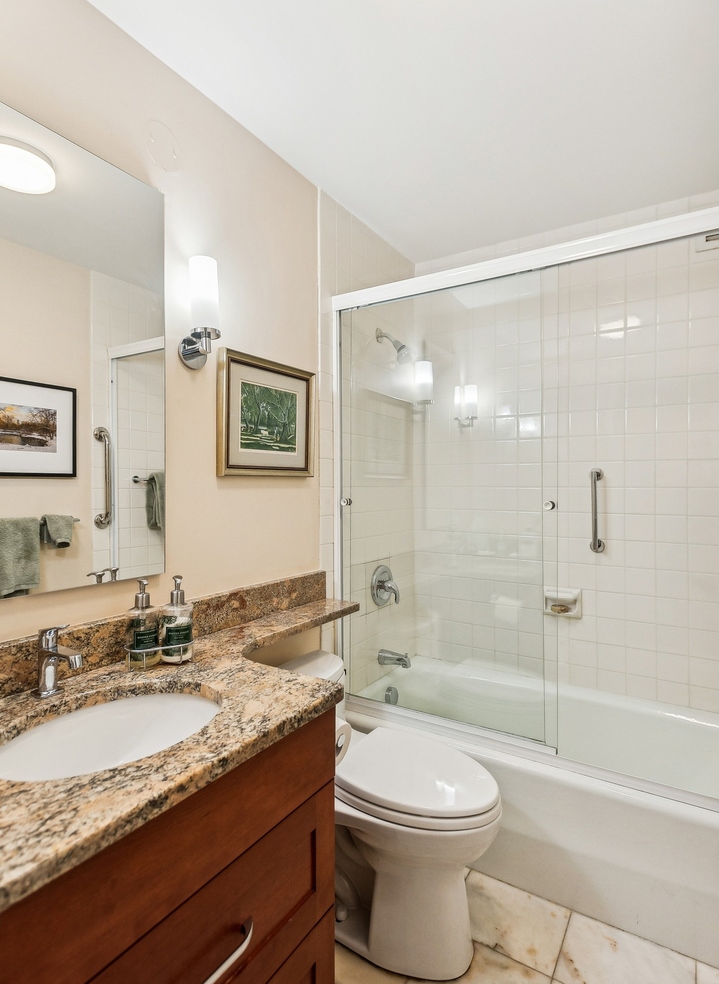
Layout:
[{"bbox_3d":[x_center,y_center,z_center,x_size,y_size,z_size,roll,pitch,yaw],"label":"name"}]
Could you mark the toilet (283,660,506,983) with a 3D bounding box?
[{"bbox_3d":[0.063,0.906,1.543,0.735,0.656,0.400,0,0,32],"label":"toilet"}]

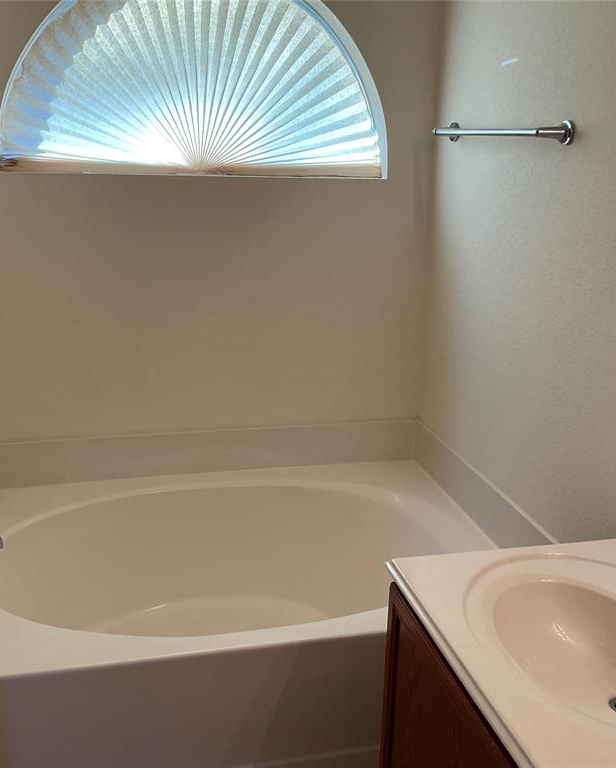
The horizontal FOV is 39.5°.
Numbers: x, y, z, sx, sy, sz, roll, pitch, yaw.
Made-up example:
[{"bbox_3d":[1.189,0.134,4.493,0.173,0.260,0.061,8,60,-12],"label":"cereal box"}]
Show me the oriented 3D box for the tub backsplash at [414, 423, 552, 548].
[{"bbox_3d":[0.510,0.345,2.618,0.014,0.157,1.026,-3,17,-14],"label":"tub backsplash"}]

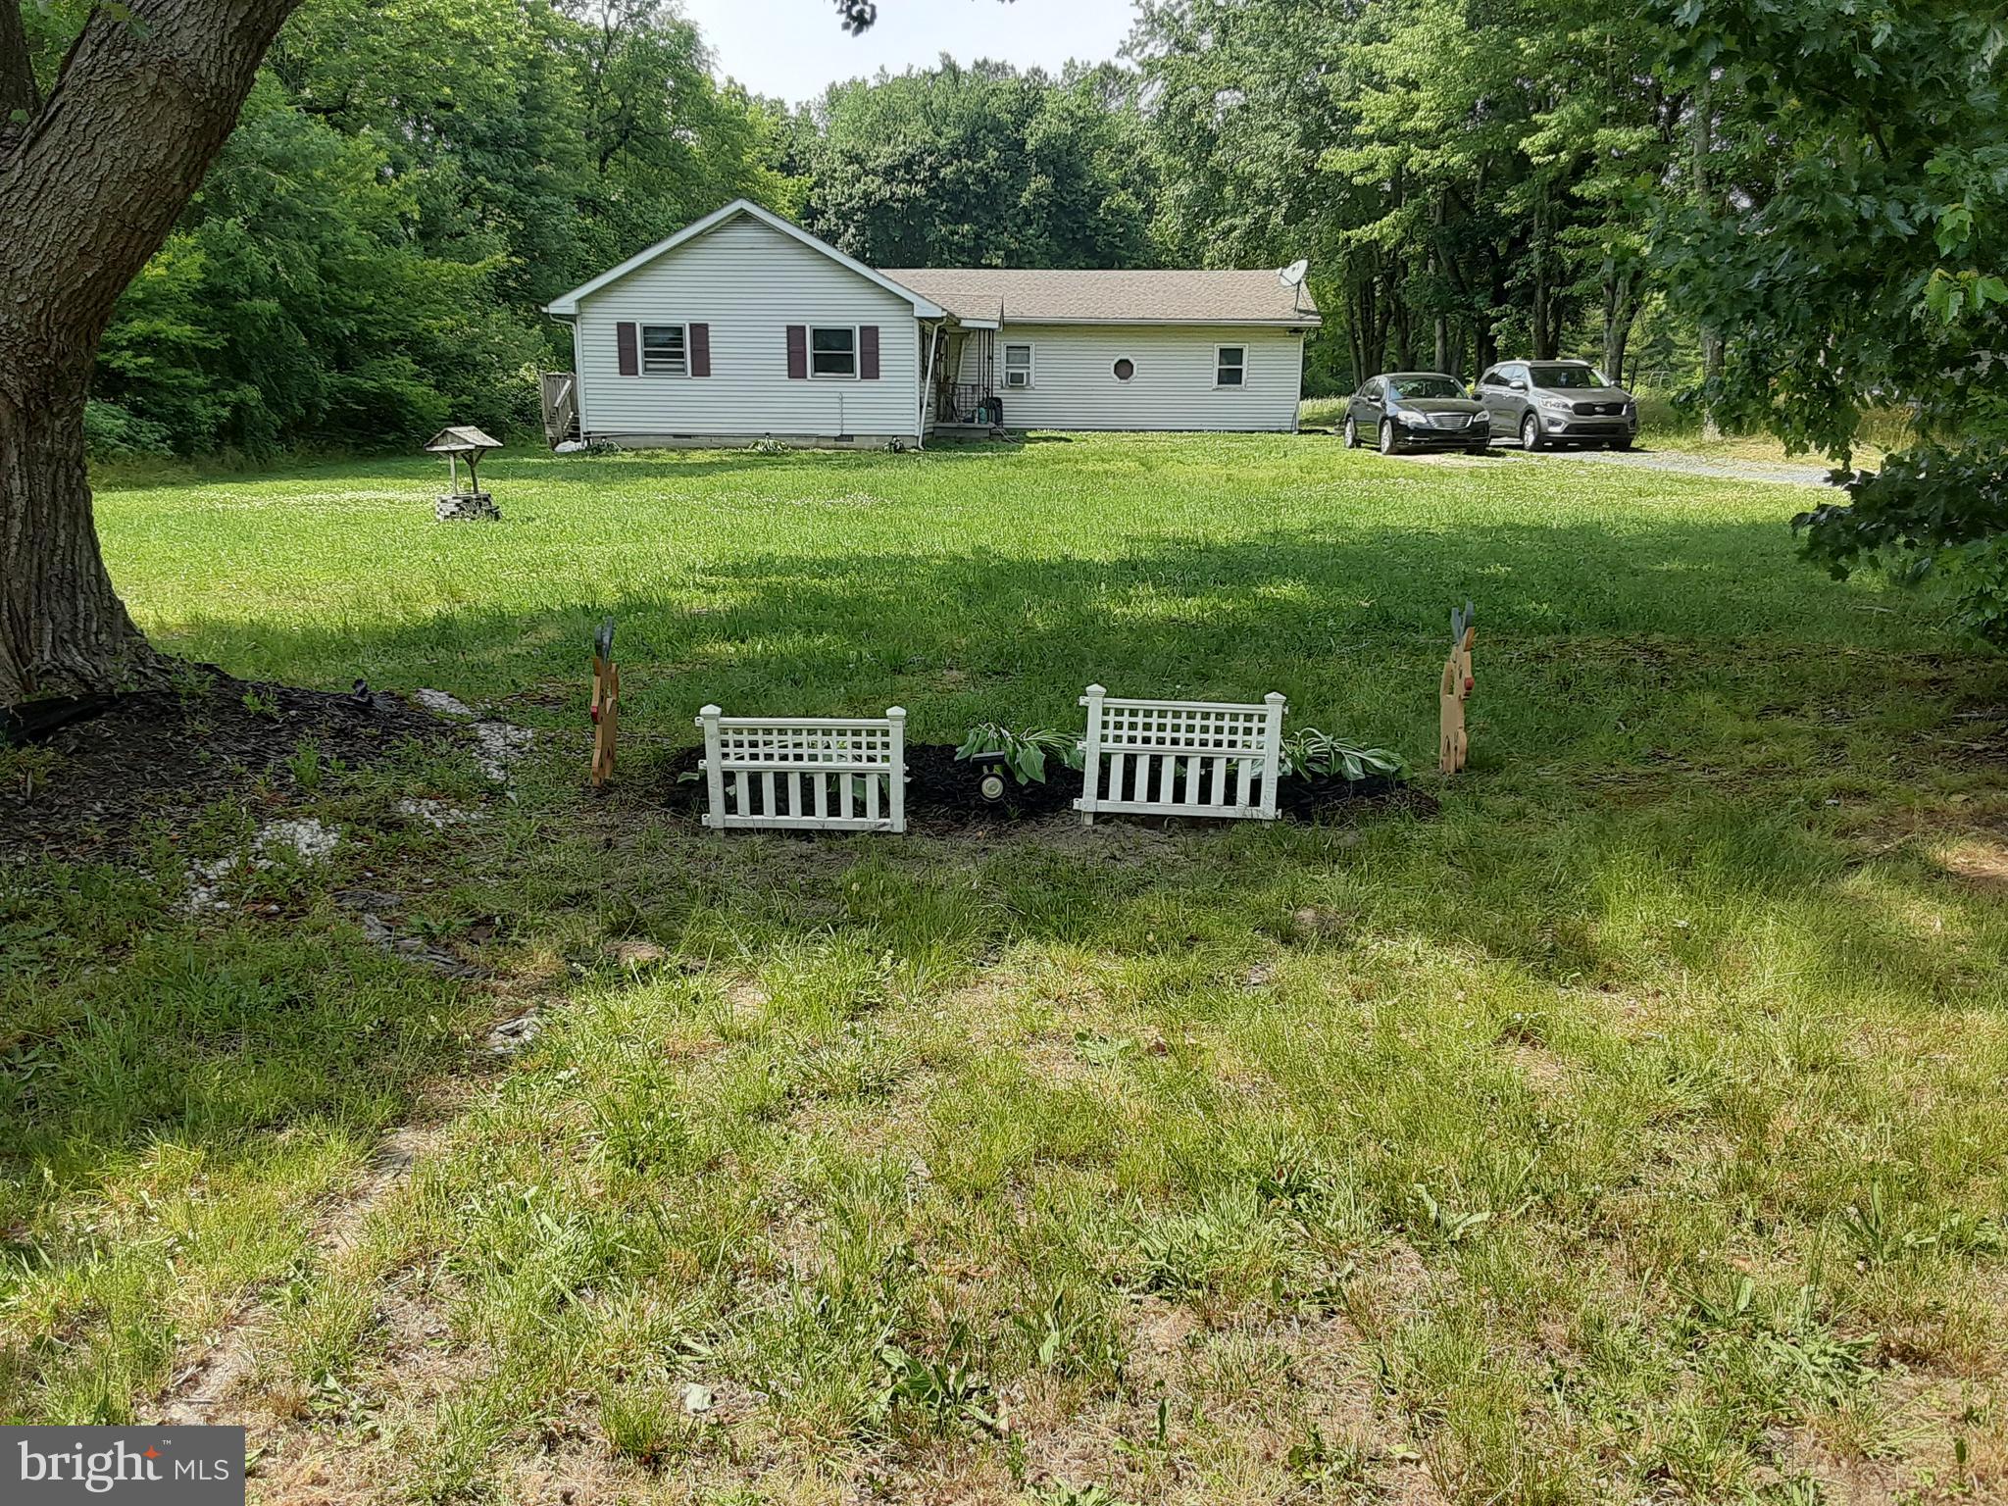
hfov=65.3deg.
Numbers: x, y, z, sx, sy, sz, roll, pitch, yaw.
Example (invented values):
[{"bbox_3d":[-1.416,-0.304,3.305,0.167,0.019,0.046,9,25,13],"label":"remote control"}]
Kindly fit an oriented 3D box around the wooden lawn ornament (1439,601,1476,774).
[{"bbox_3d":[1.653,-0.244,5.720,0.035,0.610,0.380,-2,14,4],"label":"wooden lawn ornament"}]

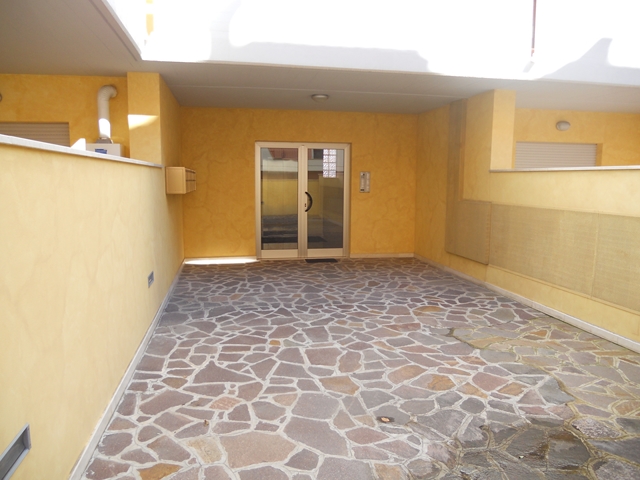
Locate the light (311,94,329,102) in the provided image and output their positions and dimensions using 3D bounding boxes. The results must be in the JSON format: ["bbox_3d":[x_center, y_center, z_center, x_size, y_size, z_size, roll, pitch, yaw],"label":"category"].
[{"bbox_3d":[0.003,-2.149,7.626,0.275,0.095,0.275,-1,7,-11],"label":"light"}]

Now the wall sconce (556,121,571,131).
[{"bbox_3d":[4.412,-2.056,9.003,0.270,0.180,0.110,-1,7,-11],"label":"wall sconce"}]

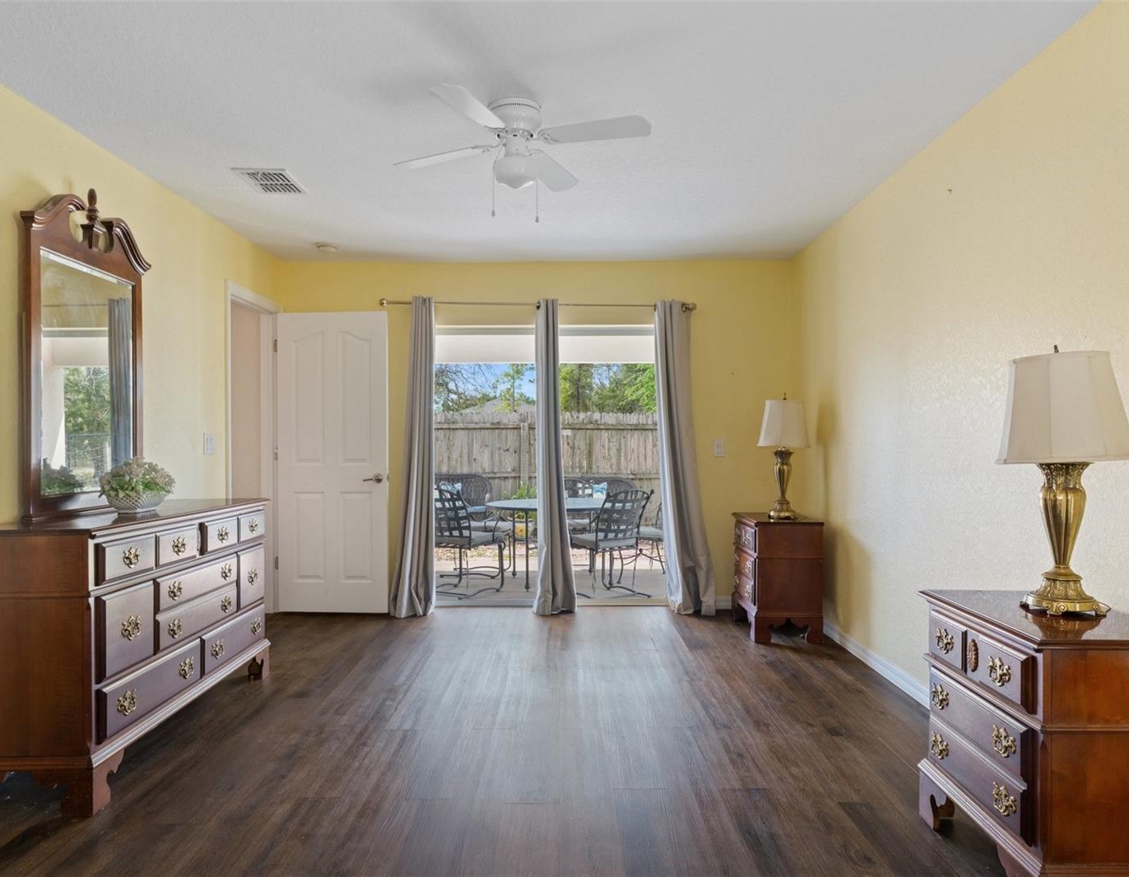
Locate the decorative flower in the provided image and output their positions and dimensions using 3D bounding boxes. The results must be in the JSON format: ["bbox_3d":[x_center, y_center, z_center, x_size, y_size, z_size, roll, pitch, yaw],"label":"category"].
[{"bbox_3d":[-1.762,0.176,3.170,0.280,0.200,0.300,0,0,0],"label":"decorative flower"}]

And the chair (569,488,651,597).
[{"bbox_3d":[0.325,0.842,6.330,0.580,0.900,0.670,0,0,-38],"label":"chair"}]

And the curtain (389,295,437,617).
[{"bbox_3d":[-1.020,0.096,5.180,0.326,2.148,0.160,0,0,0],"label":"curtain"}]

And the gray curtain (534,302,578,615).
[{"bbox_3d":[-0.063,0.104,5.200,0.299,2.131,0.160,0,0,0],"label":"gray curtain"}]

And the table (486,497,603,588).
[{"bbox_3d":[-0.030,0.970,7.270,1.360,0.727,1.340,0,0,0],"label":"table"}]

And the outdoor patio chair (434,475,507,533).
[{"bbox_3d":[-1.450,0.940,10.400,1.000,0.930,0.780,0,0,-12],"label":"outdoor patio chair"}]

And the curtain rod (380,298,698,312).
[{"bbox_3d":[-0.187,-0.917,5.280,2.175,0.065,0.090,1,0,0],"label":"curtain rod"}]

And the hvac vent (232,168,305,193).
[{"bbox_3d":[-1.435,-1.250,3.745,0.262,0.020,0.355,0,0,0],"label":"hvac vent"}]

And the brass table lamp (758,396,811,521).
[{"bbox_3d":[1.356,0.105,4.740,0.325,0.757,0.325,0,0,0],"label":"brass table lamp"}]

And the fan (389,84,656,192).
[{"bbox_3d":[-0.186,-1.098,2.920,1.030,0.300,1.030,0,0,0],"label":"fan"}]

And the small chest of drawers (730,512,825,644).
[{"bbox_3d":[1.303,0.841,4.735,0.412,0.714,0.615,0,0,0],"label":"small chest of drawers"}]

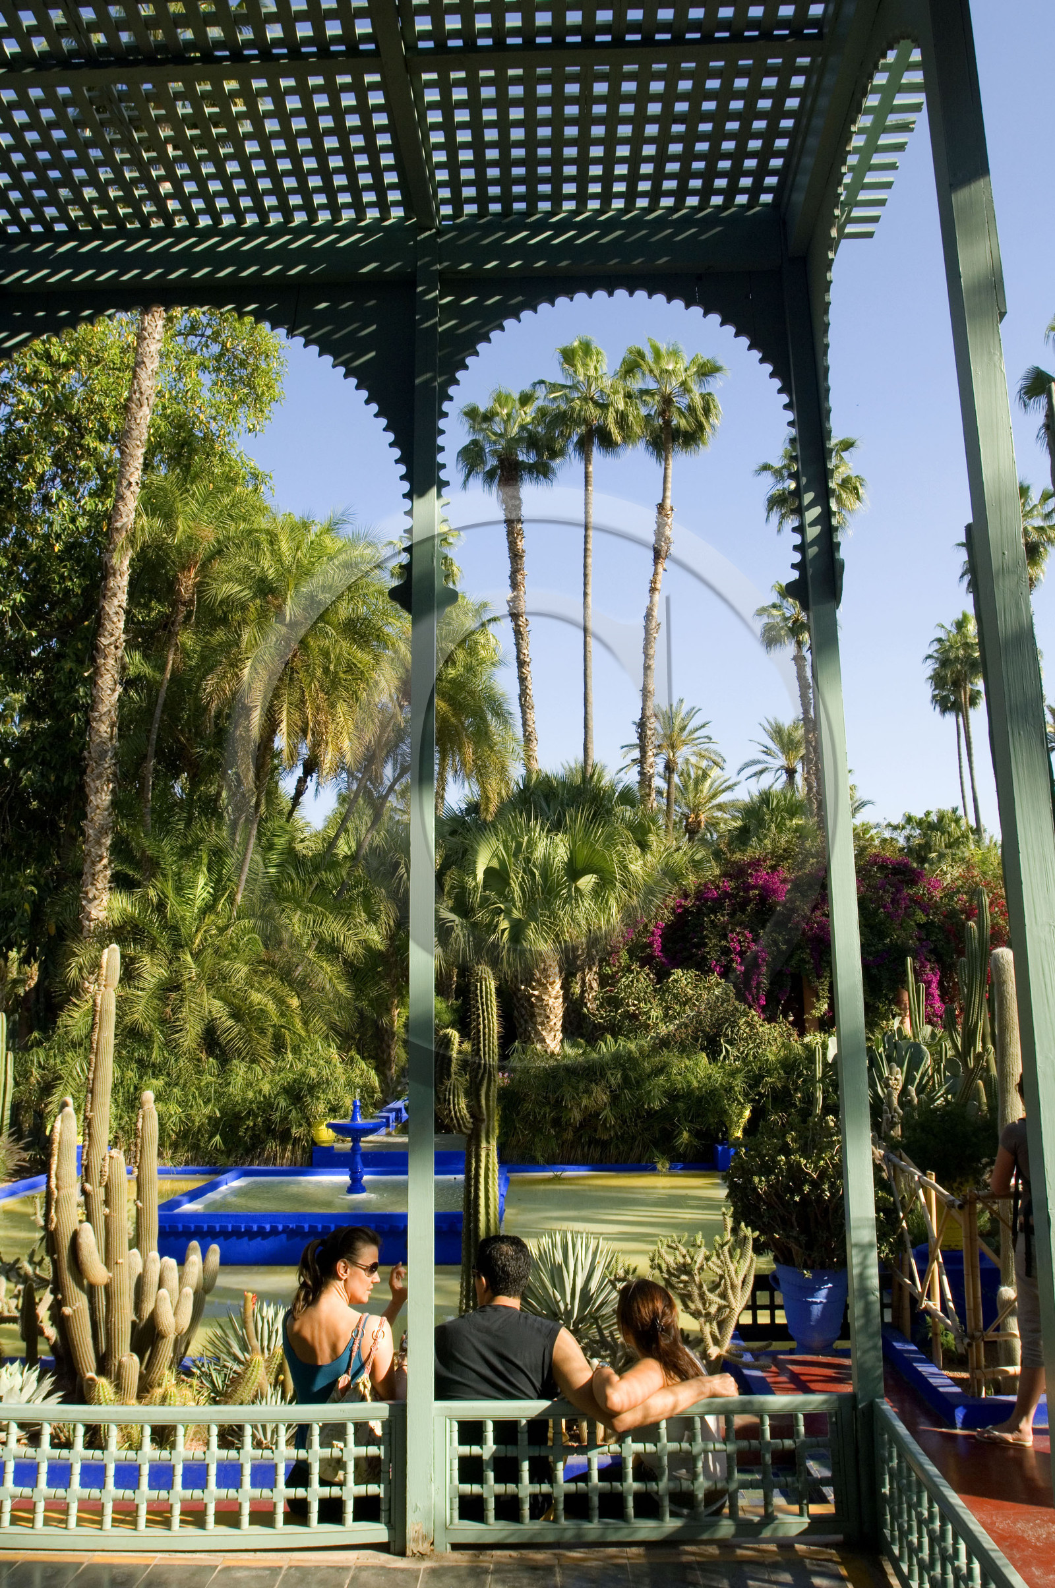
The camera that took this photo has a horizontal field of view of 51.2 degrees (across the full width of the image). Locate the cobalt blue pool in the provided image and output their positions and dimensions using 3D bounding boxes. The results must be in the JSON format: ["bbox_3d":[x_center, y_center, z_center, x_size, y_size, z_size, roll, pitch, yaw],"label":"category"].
[{"bbox_3d":[-1.723,4.025,10.628,3.000,0.460,2.450,-1,-10,2],"label":"cobalt blue pool"}]

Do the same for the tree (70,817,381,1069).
[{"bbox_3d":[-4.719,2.752,16.988,4.700,4.909,4.500,-1,-11,3],"label":"tree"}]

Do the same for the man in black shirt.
[{"bbox_3d":[0.177,1.992,3.700,0.950,1.100,0.750,-1,-10,2],"label":"man in black shirt"}]

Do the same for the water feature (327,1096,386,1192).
[{"bbox_3d":[-1.611,3.318,10.401,0.540,0.876,0.540,-1,-11,3],"label":"water feature"}]

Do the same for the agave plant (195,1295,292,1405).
[{"bbox_3d":[-1.288,2.569,5.050,0.520,0.490,0.500,-1,-11,3],"label":"agave plant"}]

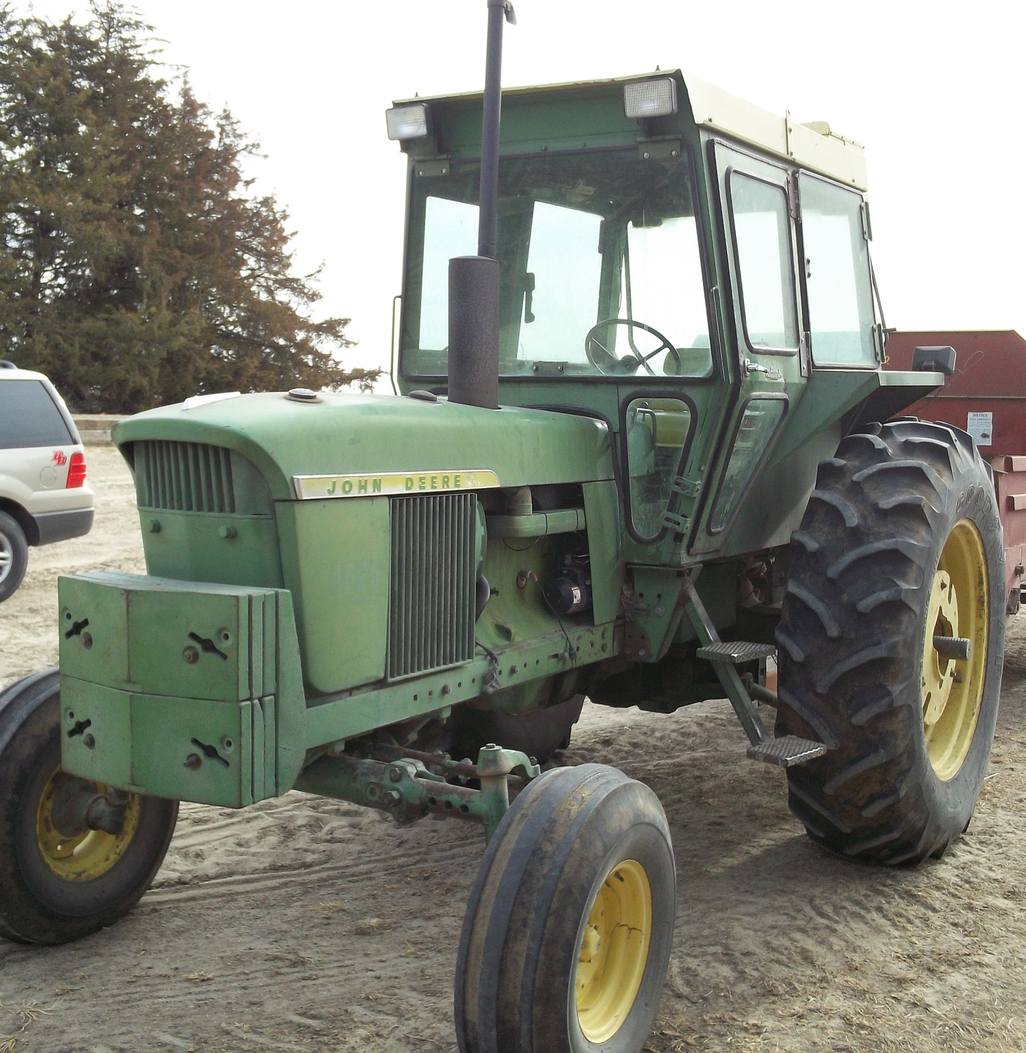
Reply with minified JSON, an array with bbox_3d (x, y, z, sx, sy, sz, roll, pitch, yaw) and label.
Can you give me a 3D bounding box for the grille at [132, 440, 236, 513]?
[{"bbox_3d":[-0.830,-0.128,3.924,0.325,0.185,0.045,3,13,30],"label":"grille"}]

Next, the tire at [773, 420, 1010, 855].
[{"bbox_3d":[1.508,0.439,5.974,0.445,1.700,1.700,3,5,30],"label":"tire"}]

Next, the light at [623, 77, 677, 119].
[{"bbox_3d":[0.454,-1.412,5.083,0.162,0.113,0.080,3,13,30],"label":"light"}]

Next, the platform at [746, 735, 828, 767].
[{"bbox_3d":[0.917,0.744,5.136,0.180,0.030,0.305,11,9,29],"label":"platform"}]

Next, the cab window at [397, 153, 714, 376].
[{"bbox_3d":[0.131,-0.923,5.511,1.245,0.775,0.060,3,7,30],"label":"cab window"}]

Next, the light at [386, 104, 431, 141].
[{"bbox_3d":[-0.368,-1.456,5.558,0.162,0.113,0.080,3,13,30],"label":"light"}]

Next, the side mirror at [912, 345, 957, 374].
[{"bbox_3d":[1.661,-0.655,6.091,0.165,0.115,0.095,3,5,30],"label":"side mirror"}]

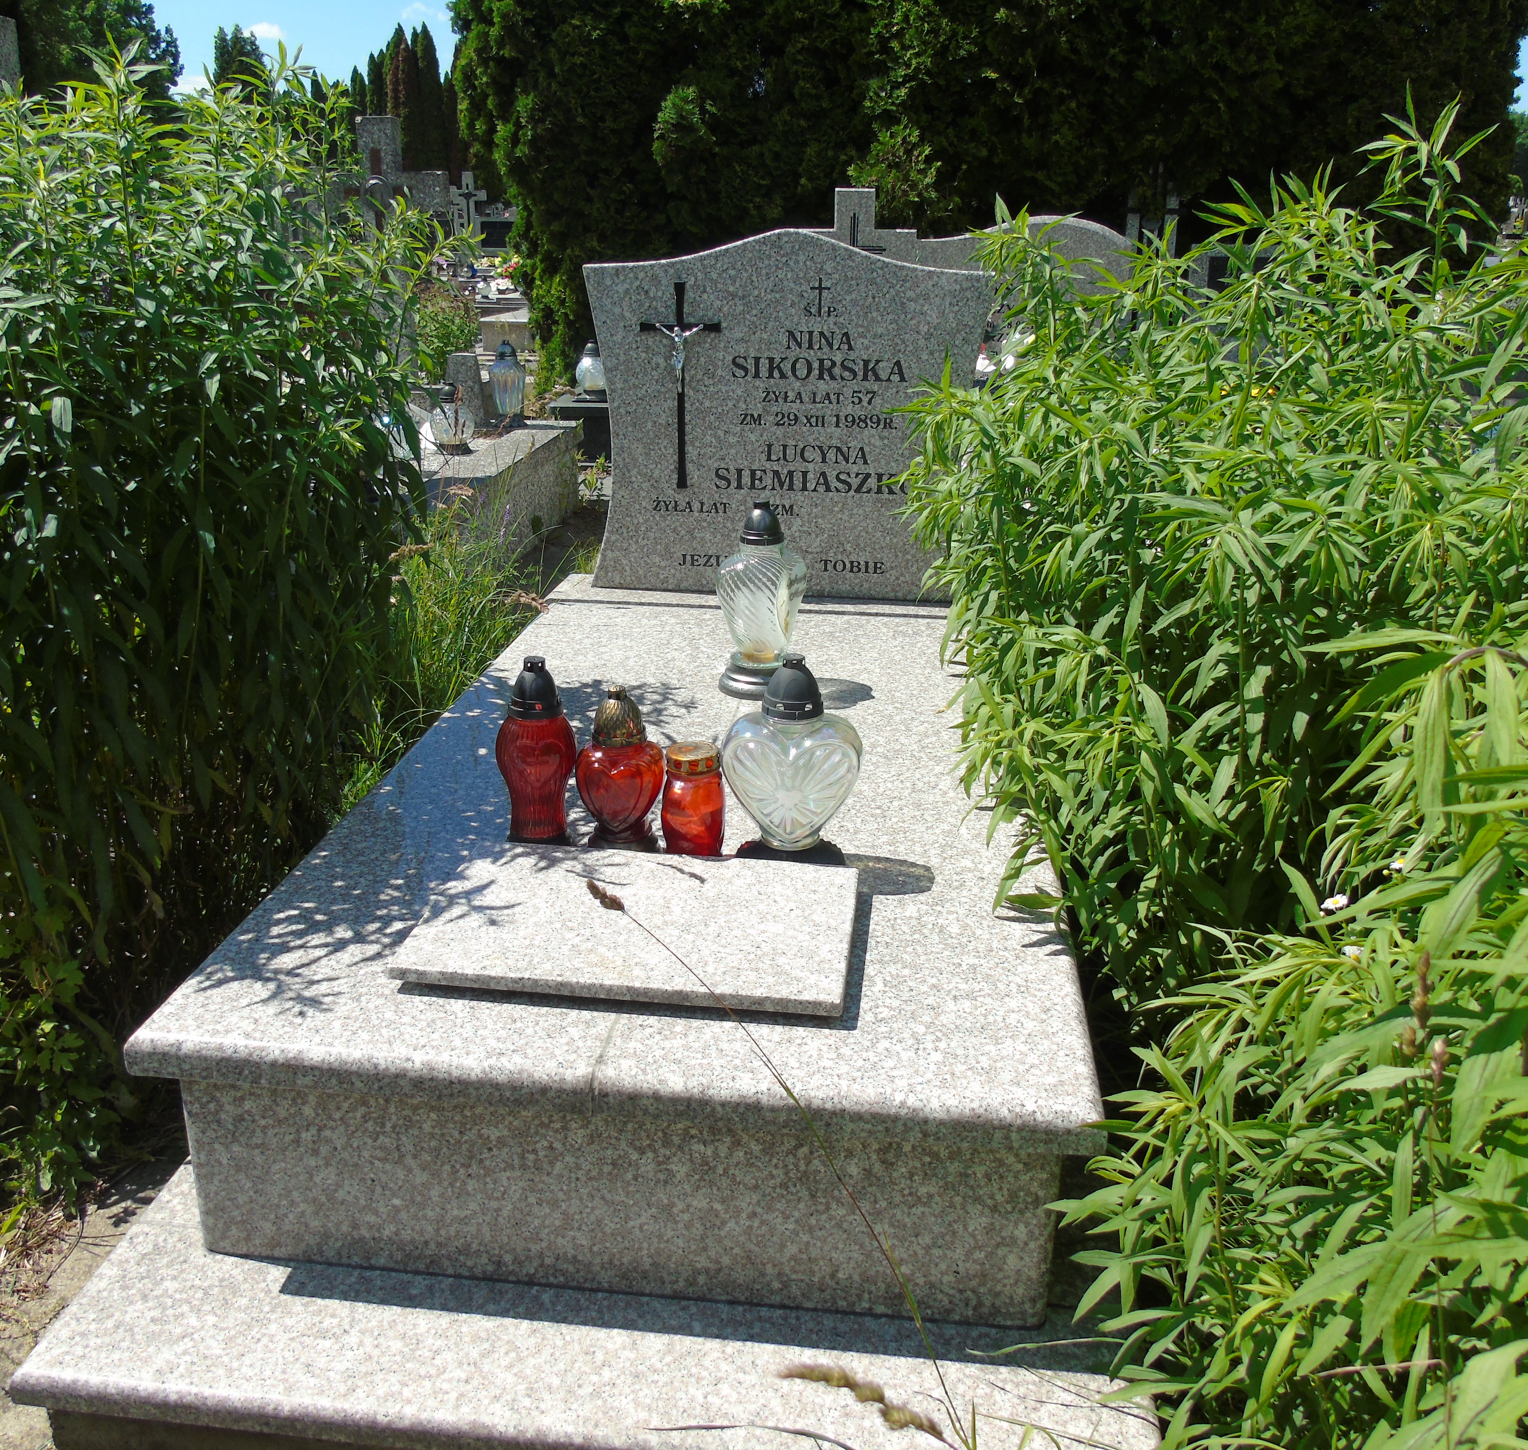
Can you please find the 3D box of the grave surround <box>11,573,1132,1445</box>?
[{"bbox_3d":[-0.068,0.213,2.240,1.067,0.369,2.123,3,21,5],"label":"grave surround"}]

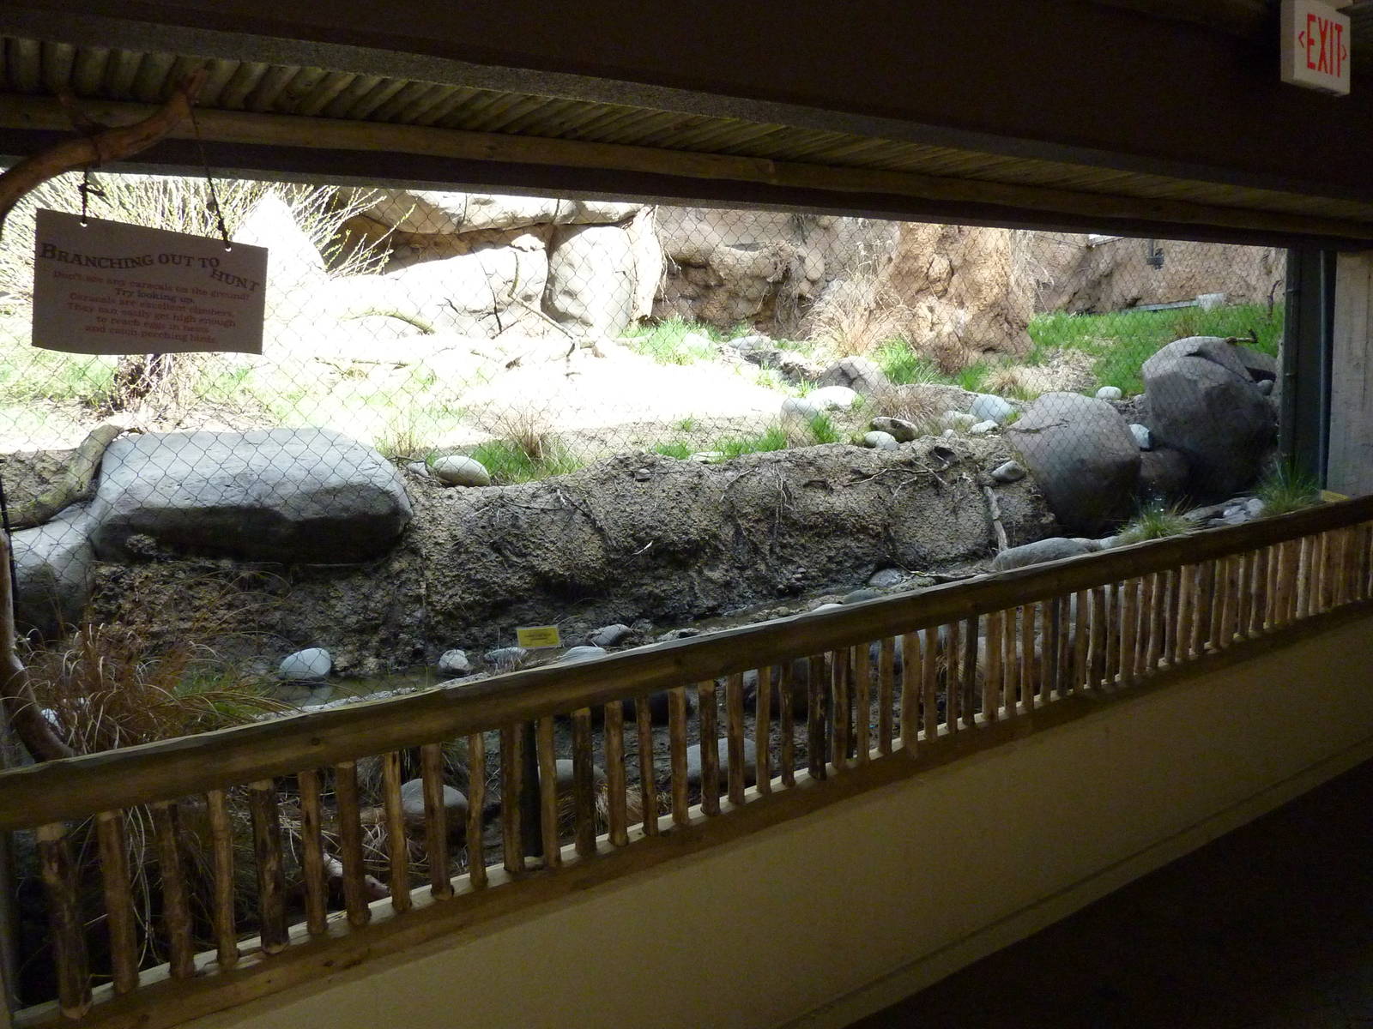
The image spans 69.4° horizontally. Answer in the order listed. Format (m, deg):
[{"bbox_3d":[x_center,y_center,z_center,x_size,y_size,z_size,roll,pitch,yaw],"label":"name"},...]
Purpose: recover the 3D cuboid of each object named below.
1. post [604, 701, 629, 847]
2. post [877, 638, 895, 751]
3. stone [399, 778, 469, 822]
[{"bbox_3d":[-0.141,0.513,1.987,0.039,0.303,0.039,-2,9,0],"label":"post"},{"bbox_3d":[0.495,0.446,2.453,0.034,0.279,0.034,-7,10,-32],"label":"post"},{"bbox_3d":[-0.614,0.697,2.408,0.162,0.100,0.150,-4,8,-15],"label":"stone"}]

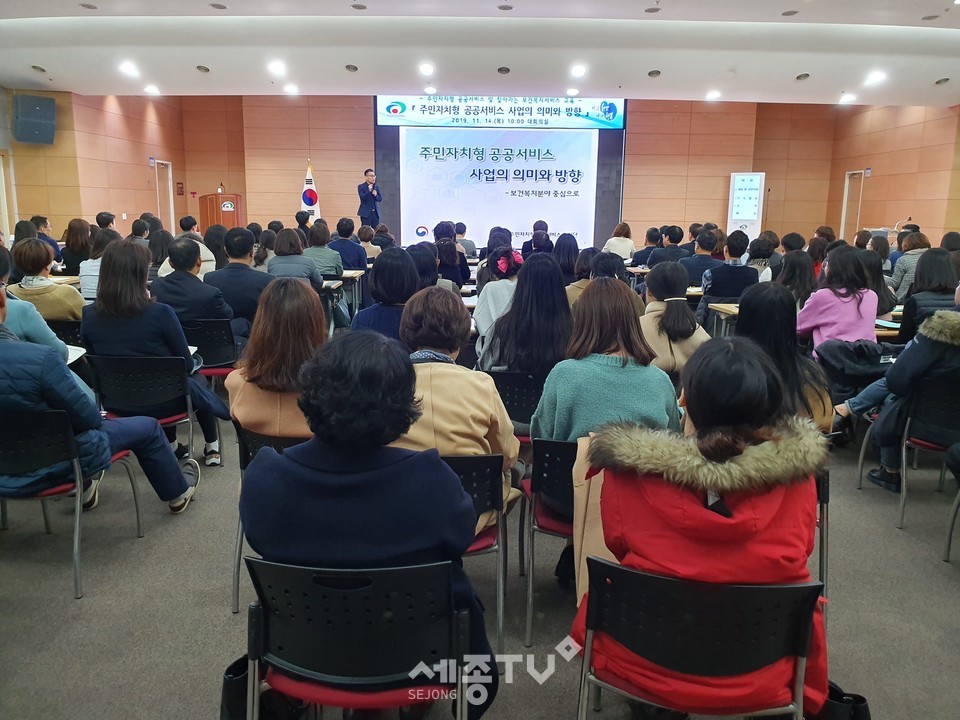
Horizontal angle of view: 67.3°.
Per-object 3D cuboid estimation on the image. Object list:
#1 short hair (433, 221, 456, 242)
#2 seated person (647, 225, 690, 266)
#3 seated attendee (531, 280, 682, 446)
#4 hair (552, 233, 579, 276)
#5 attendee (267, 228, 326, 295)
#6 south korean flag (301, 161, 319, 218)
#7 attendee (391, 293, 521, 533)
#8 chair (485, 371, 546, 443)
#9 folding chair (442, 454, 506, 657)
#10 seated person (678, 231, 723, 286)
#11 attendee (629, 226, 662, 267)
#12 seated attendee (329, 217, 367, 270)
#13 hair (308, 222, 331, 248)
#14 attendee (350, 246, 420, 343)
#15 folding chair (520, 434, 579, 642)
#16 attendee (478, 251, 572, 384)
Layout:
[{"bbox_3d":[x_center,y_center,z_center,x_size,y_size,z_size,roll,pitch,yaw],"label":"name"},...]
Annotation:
[{"bbox_3d":[-0.359,-1.305,7.428,0.220,0.230,0.230,1,12,2],"label":"short hair"},{"bbox_3d":[2.156,-0.904,8.387,0.520,1.320,0.780,-1,12,-6],"label":"seated person"},{"bbox_3d":[0.456,0.304,2.758,0.500,1.250,0.800,1,13,0],"label":"seated attendee"},{"bbox_3d":[0.814,-0.992,6.840,0.250,0.418,0.220,1,12,0],"label":"hair"},{"bbox_3d":[-1.677,-0.567,6.670,0.530,1.300,0.800,1,12,2],"label":"attendee"},{"bbox_3d":[-3.747,-3.642,15.898,0.460,1.462,0.250,1,12,0],"label":"south korean flag"},{"bbox_3d":[-0.152,0.351,2.654,0.540,1.270,0.750,1,12,0],"label":"attendee"},{"bbox_3d":[0.281,0.394,3.638,0.510,0.790,0.530,1,12,4],"label":"chair"},{"bbox_3d":[-0.158,0.602,2.515,0.480,0.760,0.530,1,13,2],"label":"folding chair"},{"bbox_3d":[2.245,-0.698,7.457,0.530,1.320,0.780,0,12,-3],"label":"seated person"},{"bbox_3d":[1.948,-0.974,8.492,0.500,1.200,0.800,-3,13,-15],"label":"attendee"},{"bbox_3d":[-1.446,-0.925,7.919,0.500,1.270,0.800,1,13,0],"label":"seated attendee"},{"bbox_3d":[-1.506,-1.168,6.765,0.200,0.245,0.220,1,13,3],"label":"hair"},{"bbox_3d":[-0.425,0.075,3.858,0.460,1.310,0.720,1,12,3],"label":"attendee"},{"bbox_3d":[0.407,0.577,2.662,0.480,0.760,0.530,1,13,0],"label":"folding chair"},{"bbox_3d":[0.241,0.101,3.702,0.520,1.320,0.800,1,12,2],"label":"attendee"}]

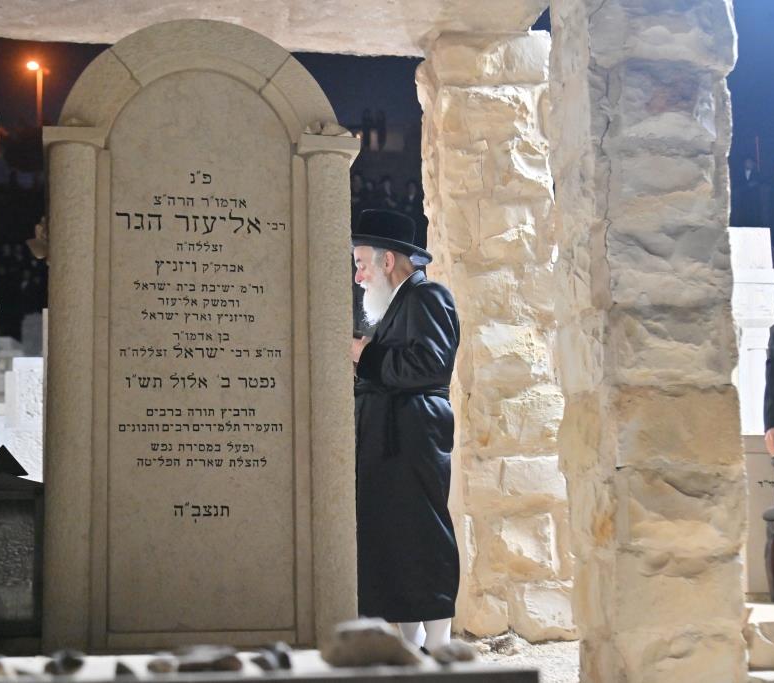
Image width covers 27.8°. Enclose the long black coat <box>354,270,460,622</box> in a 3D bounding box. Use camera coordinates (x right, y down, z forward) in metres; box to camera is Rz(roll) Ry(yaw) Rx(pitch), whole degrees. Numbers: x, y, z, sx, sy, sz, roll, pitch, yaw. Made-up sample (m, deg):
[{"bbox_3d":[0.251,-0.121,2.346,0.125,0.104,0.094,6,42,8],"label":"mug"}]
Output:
[{"bbox_3d":[0.042,0.396,5.900,0.430,1.312,0.500,1,-10,-11],"label":"long black coat"}]

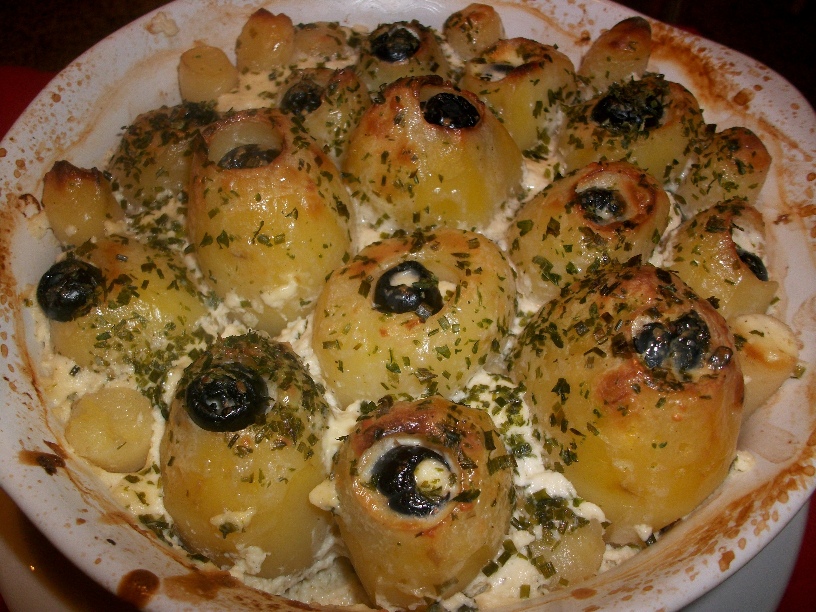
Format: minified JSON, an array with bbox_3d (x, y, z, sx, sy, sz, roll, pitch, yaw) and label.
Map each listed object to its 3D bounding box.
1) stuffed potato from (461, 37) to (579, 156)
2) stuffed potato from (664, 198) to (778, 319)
[{"bbox_3d":[0.051,-0.096,0.337,0.050,0.056,0.050,0,52,0],"label":"stuffed potato"},{"bbox_3d":[0.128,-0.019,0.301,0.043,0.048,0.043,13,50,-15],"label":"stuffed potato"}]

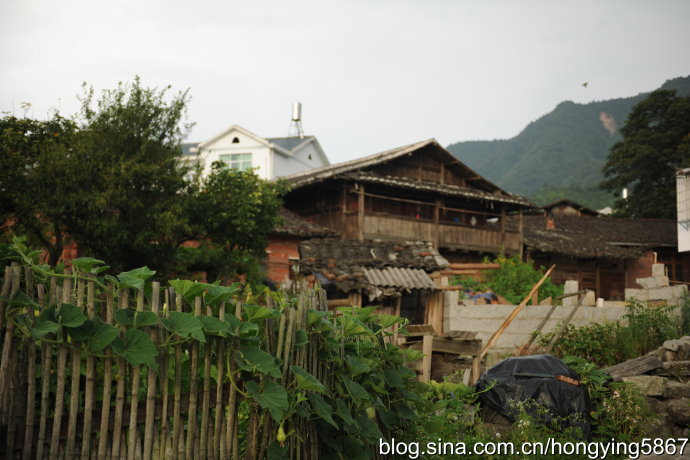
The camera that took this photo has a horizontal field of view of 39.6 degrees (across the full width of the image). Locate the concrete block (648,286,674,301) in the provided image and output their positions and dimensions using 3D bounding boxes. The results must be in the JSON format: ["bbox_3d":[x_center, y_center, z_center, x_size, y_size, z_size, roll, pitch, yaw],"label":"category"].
[{"bbox_3d":[6.067,1.225,18.400,0.440,0.260,0.270,1,-6,-12],"label":"concrete block"}]

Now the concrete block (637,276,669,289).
[{"bbox_3d":[5.936,1.014,18.500,0.560,0.230,0.280,1,-6,-12],"label":"concrete block"}]

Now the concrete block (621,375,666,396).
[{"bbox_3d":[3.432,1.788,11.000,0.440,0.230,0.300,1,-6,-10],"label":"concrete block"}]

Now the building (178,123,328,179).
[{"bbox_3d":[-6.470,-0.341,57.845,9.000,9.500,10.500,-2,-6,16],"label":"building"}]

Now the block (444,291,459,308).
[{"bbox_3d":[1.956,1.276,17.600,0.250,0.300,0.280,1,-6,-12],"label":"block"}]

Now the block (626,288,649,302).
[{"bbox_3d":[5.586,1.245,18.300,0.410,0.250,0.270,1,-6,-12],"label":"block"}]

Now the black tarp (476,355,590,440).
[{"bbox_3d":[1.908,1.685,9.700,1.020,0.800,0.900,2,-6,-15],"label":"black tarp"}]

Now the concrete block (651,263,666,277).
[{"bbox_3d":[6.052,0.776,18.500,0.240,0.250,0.260,1,-6,-12],"label":"concrete block"}]

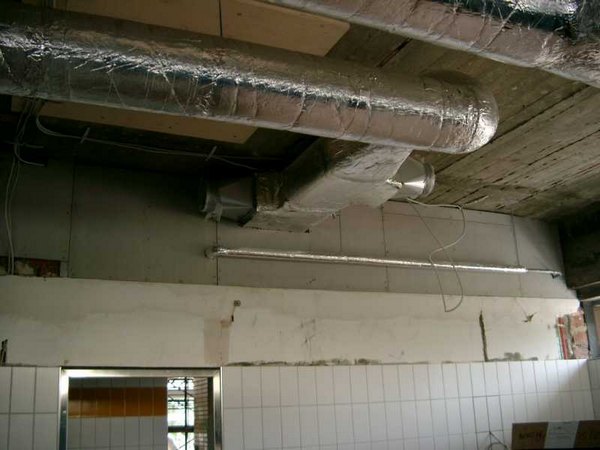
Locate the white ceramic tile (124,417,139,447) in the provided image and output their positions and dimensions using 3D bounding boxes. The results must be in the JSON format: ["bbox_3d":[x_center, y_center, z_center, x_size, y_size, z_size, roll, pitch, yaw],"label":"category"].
[{"bbox_3d":[-1.433,1.759,5.468,0.119,0.244,0.010,5,-18,-24],"label":"white ceramic tile"}]

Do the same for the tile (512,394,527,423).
[{"bbox_3d":[1.359,1.149,3.953,0.102,0.206,0.009,5,-18,-24],"label":"tile"}]

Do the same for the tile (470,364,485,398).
[{"bbox_3d":[1.334,1.156,4.802,0.125,0.250,0.010,5,-17,-24],"label":"tile"}]

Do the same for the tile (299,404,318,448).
[{"bbox_3d":[0.047,1.018,3.249,0.100,0.200,0.009,5,-18,-24],"label":"tile"}]

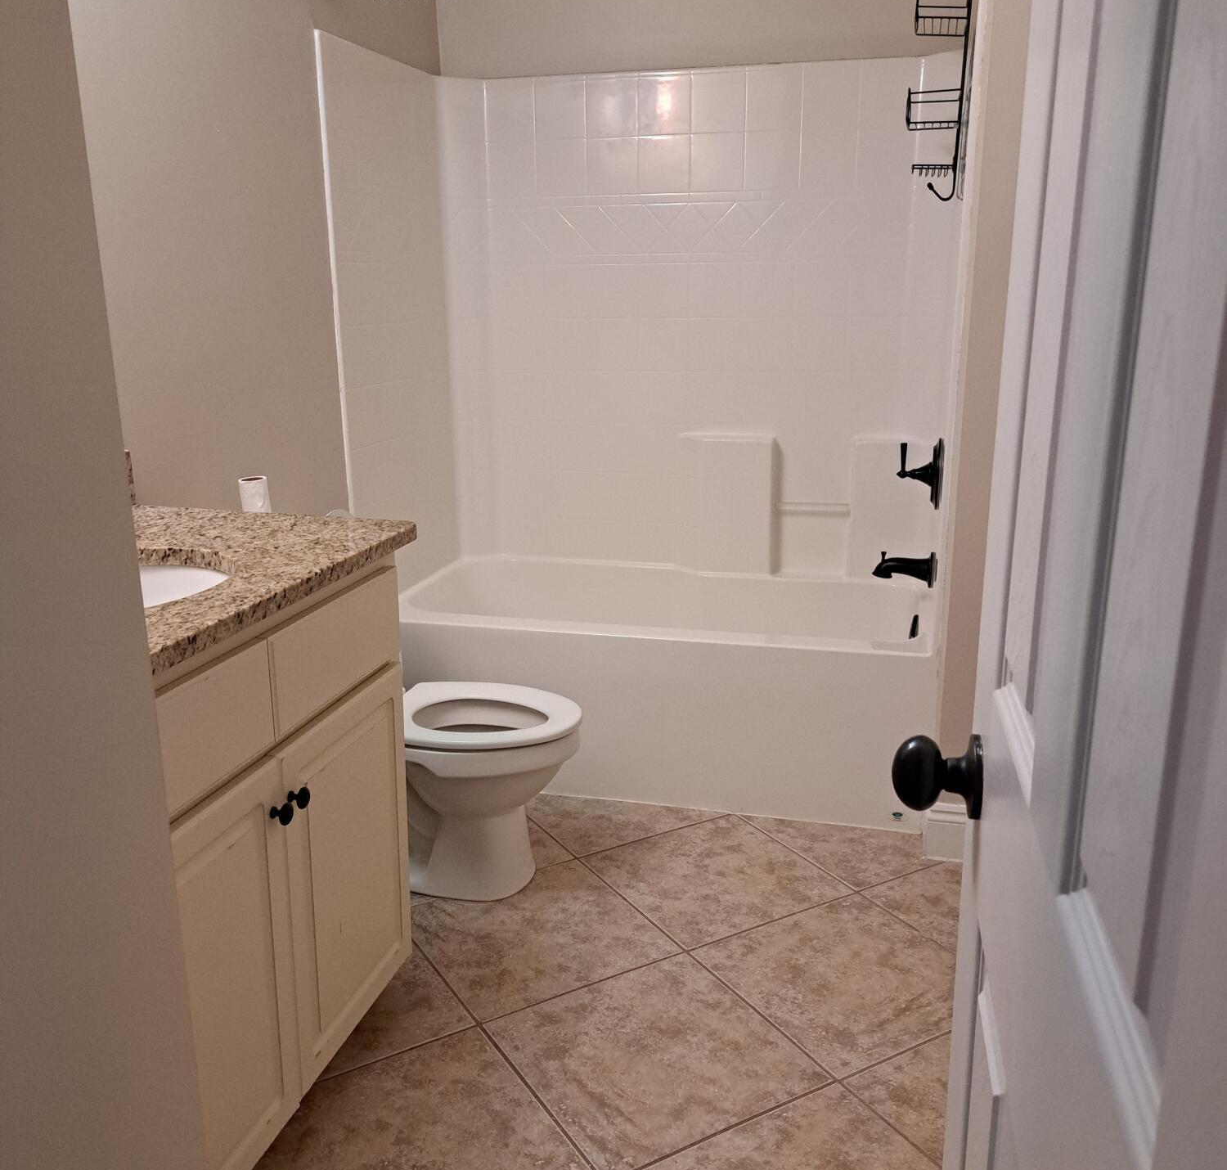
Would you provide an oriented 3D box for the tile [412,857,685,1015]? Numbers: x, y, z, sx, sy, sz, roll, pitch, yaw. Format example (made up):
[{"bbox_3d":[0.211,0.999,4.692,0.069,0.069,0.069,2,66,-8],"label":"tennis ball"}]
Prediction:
[{"bbox_3d":[-0.164,0.739,2.407,0.455,0.010,0.455,-9,16,-30],"label":"tile"}]

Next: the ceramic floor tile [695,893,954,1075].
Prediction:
[{"bbox_3d":[0.467,0.776,2.251,0.455,0.010,0.455,-9,16,-30],"label":"ceramic floor tile"}]

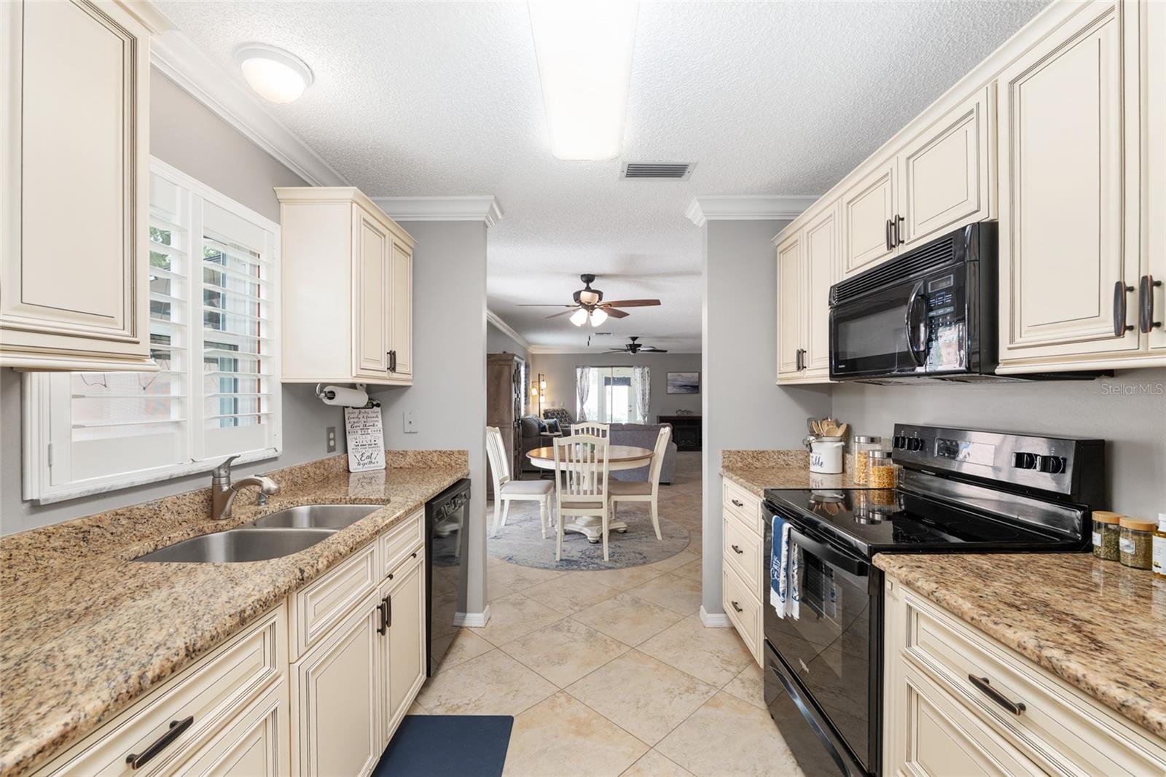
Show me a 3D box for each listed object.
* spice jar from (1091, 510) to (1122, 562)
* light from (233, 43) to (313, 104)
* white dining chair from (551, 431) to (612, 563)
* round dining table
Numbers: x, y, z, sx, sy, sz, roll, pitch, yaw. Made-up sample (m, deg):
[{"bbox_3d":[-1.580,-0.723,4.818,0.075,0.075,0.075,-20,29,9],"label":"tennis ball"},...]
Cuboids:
[{"bbox_3d":[1.376,0.384,1.169,0.060,0.113,0.060,0,-1,0],"label":"spice jar"},{"bbox_3d":[-1.037,-1.030,1.528,0.226,0.100,0.226,0,-1,1],"label":"light"},{"bbox_3d":[0.000,0.886,3.900,0.470,1.020,0.580,0,-1,3],"label":"white dining chair"},{"bbox_3d":[0.073,1.019,4.450,1.250,0.770,1.250,0,-1,0],"label":"round dining table"}]

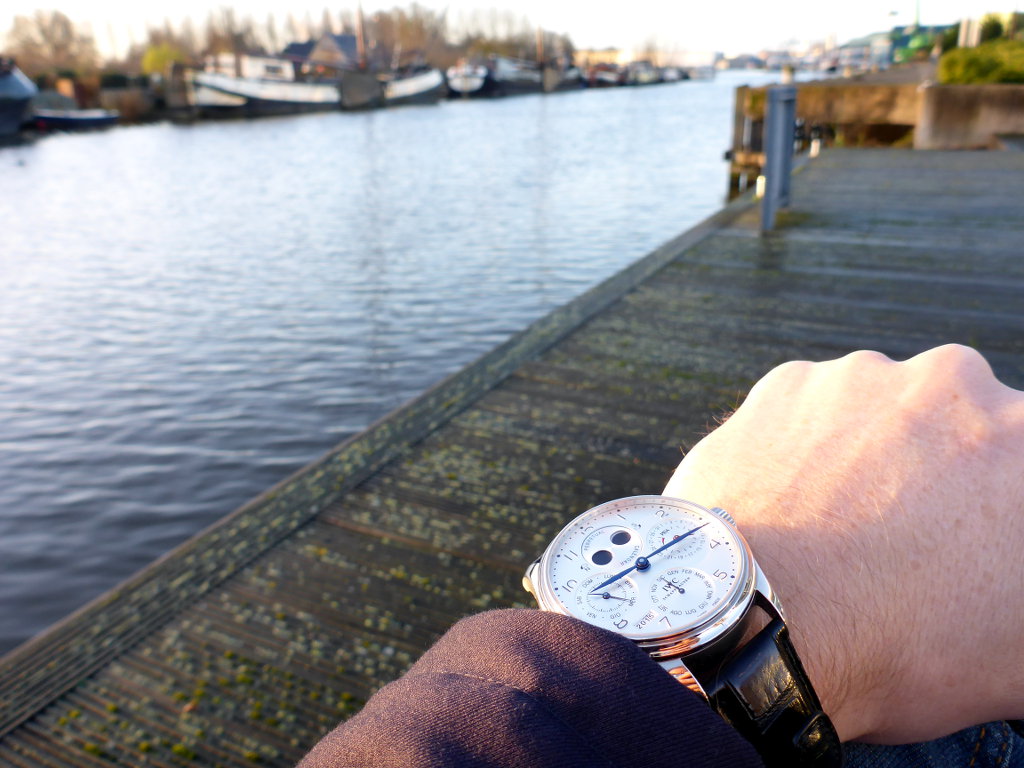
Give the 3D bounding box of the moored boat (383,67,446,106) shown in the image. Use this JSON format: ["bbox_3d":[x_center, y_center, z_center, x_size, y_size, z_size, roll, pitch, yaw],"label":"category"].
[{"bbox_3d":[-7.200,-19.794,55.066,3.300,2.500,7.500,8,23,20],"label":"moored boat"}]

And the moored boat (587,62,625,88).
[{"bbox_3d":[11.200,-37.435,100.245,2.600,2.900,8.000,9,23,21],"label":"moored boat"}]

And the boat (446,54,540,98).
[{"bbox_3d":[-1.200,-27.318,73.600,4.000,3.200,14.000,7,22,17],"label":"boat"}]

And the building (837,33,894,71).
[{"bbox_3d":[95.000,-89.358,222.768,13.000,9.200,11.000,8,23,20],"label":"building"}]

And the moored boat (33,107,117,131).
[{"bbox_3d":[-19.000,-11.623,36.246,1.350,0.800,3.400,10,23,24],"label":"moored boat"}]

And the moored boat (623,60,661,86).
[{"bbox_3d":[18.000,-42.520,113.288,2.900,3.000,9.000,8,23,20],"label":"moored boat"}]

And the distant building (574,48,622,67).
[{"bbox_3d":[19.500,-74.663,190.922,10.500,5.300,9.000,2,21,6],"label":"distant building"}]

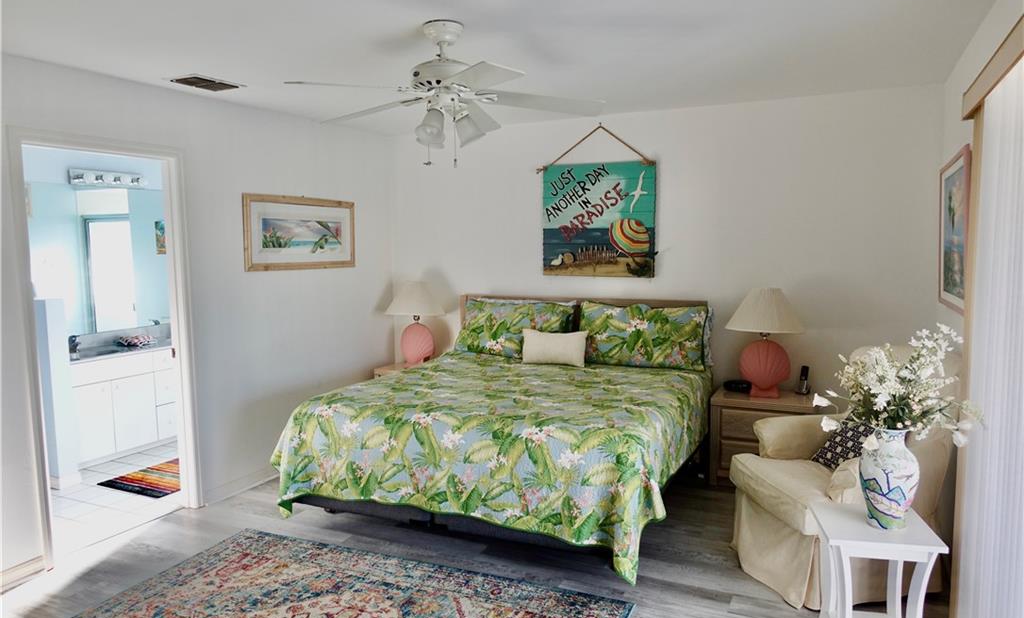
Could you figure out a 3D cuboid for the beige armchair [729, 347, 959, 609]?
[{"bbox_3d":[1.531,0.743,3.222,0.787,0.973,0.712,-2,6,-14],"label":"beige armchair"}]

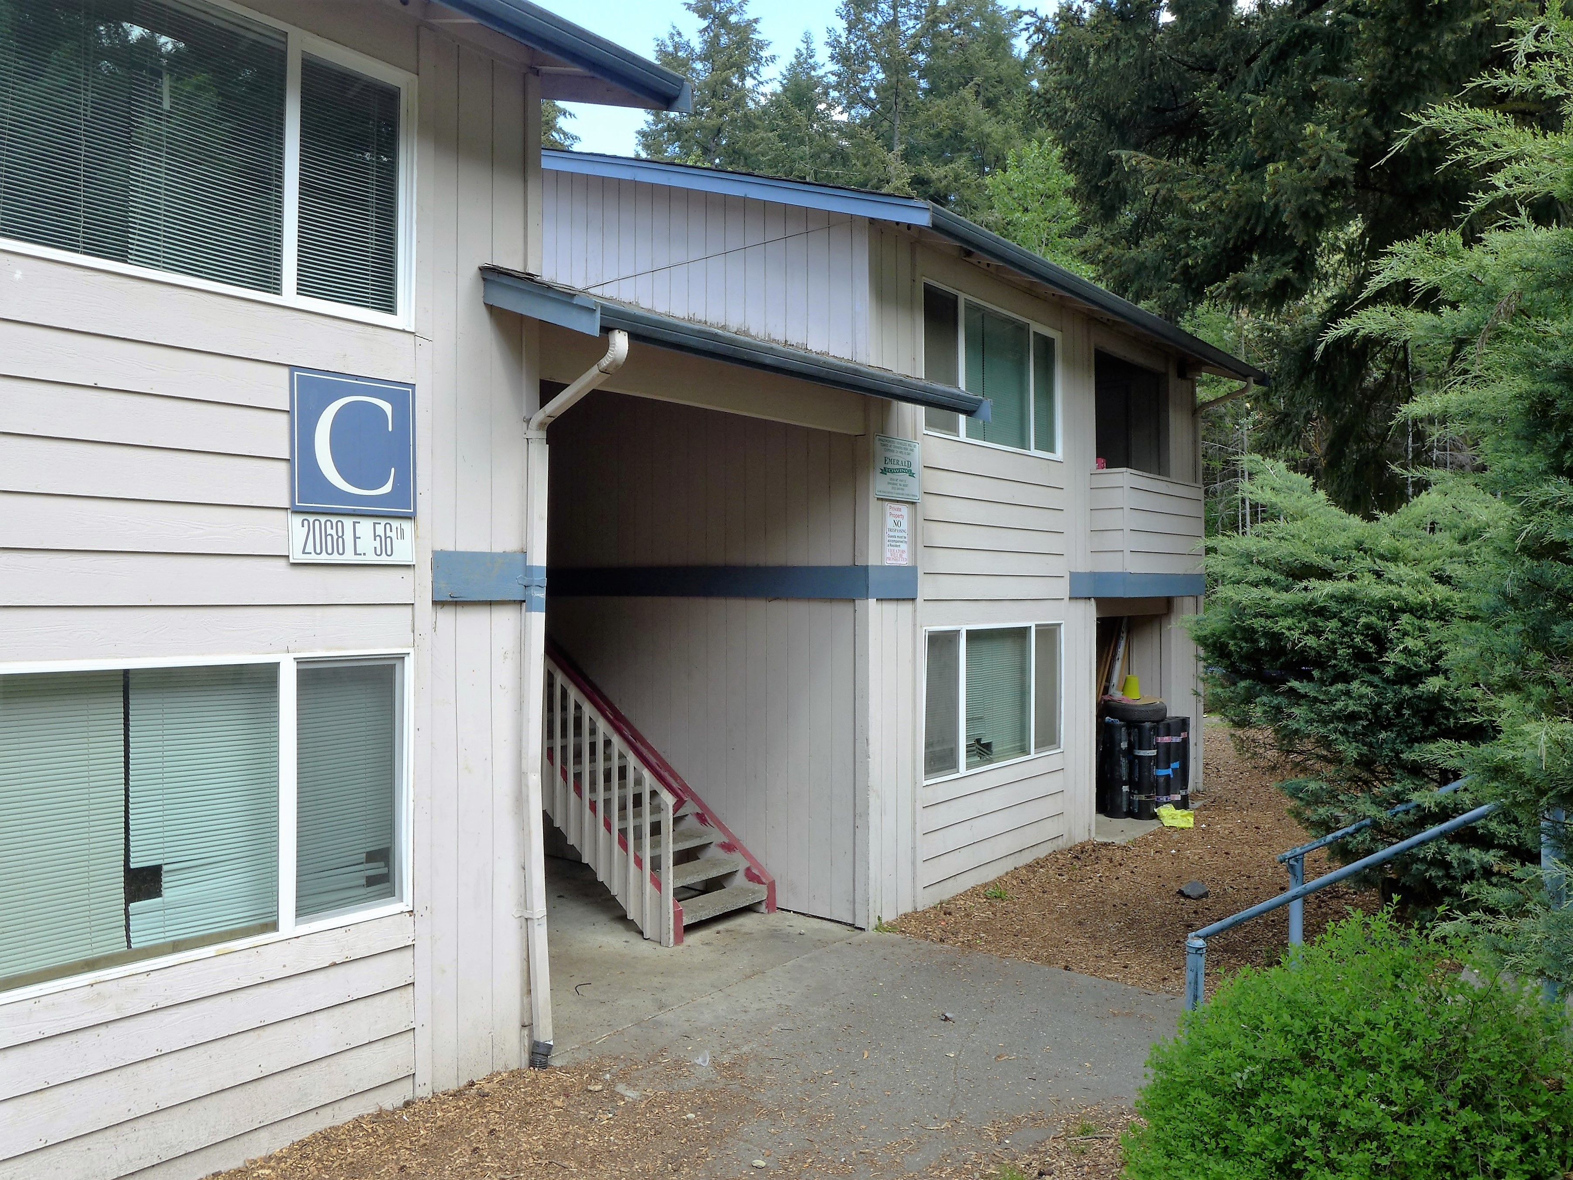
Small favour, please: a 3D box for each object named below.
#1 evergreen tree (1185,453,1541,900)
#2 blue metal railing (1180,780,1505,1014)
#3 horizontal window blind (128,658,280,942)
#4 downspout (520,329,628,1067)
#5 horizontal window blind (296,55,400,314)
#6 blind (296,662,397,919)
[{"bbox_3d":[3.877,0.677,7.295,2.350,3.170,2.300,0,0,28],"label":"evergreen tree"},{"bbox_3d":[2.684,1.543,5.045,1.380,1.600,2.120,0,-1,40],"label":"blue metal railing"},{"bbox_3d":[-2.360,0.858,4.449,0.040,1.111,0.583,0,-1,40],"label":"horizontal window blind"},{"bbox_3d":[-1.032,0.588,5.358,0.701,3.616,0.100,0,-1,40],"label":"downspout"},{"bbox_3d":[-1.968,-1.815,4.922,0.040,1.074,0.478,0,-1,40],"label":"horizontal window blind"},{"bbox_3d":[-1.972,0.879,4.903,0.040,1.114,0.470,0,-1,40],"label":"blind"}]

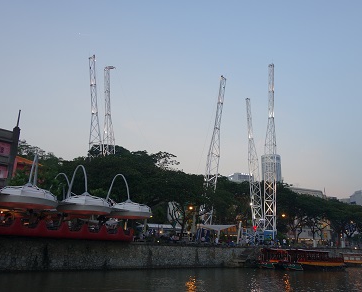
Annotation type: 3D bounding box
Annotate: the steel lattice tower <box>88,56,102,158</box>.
[{"bbox_3d":[-18.260,0.080,73.100,2.300,38.500,2.300,0,-11,-15],"label":"steel lattice tower"}]

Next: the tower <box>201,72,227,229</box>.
[{"bbox_3d":[7.930,2.830,81.400,2.300,39.000,2.300,11,-10,-20],"label":"tower"}]

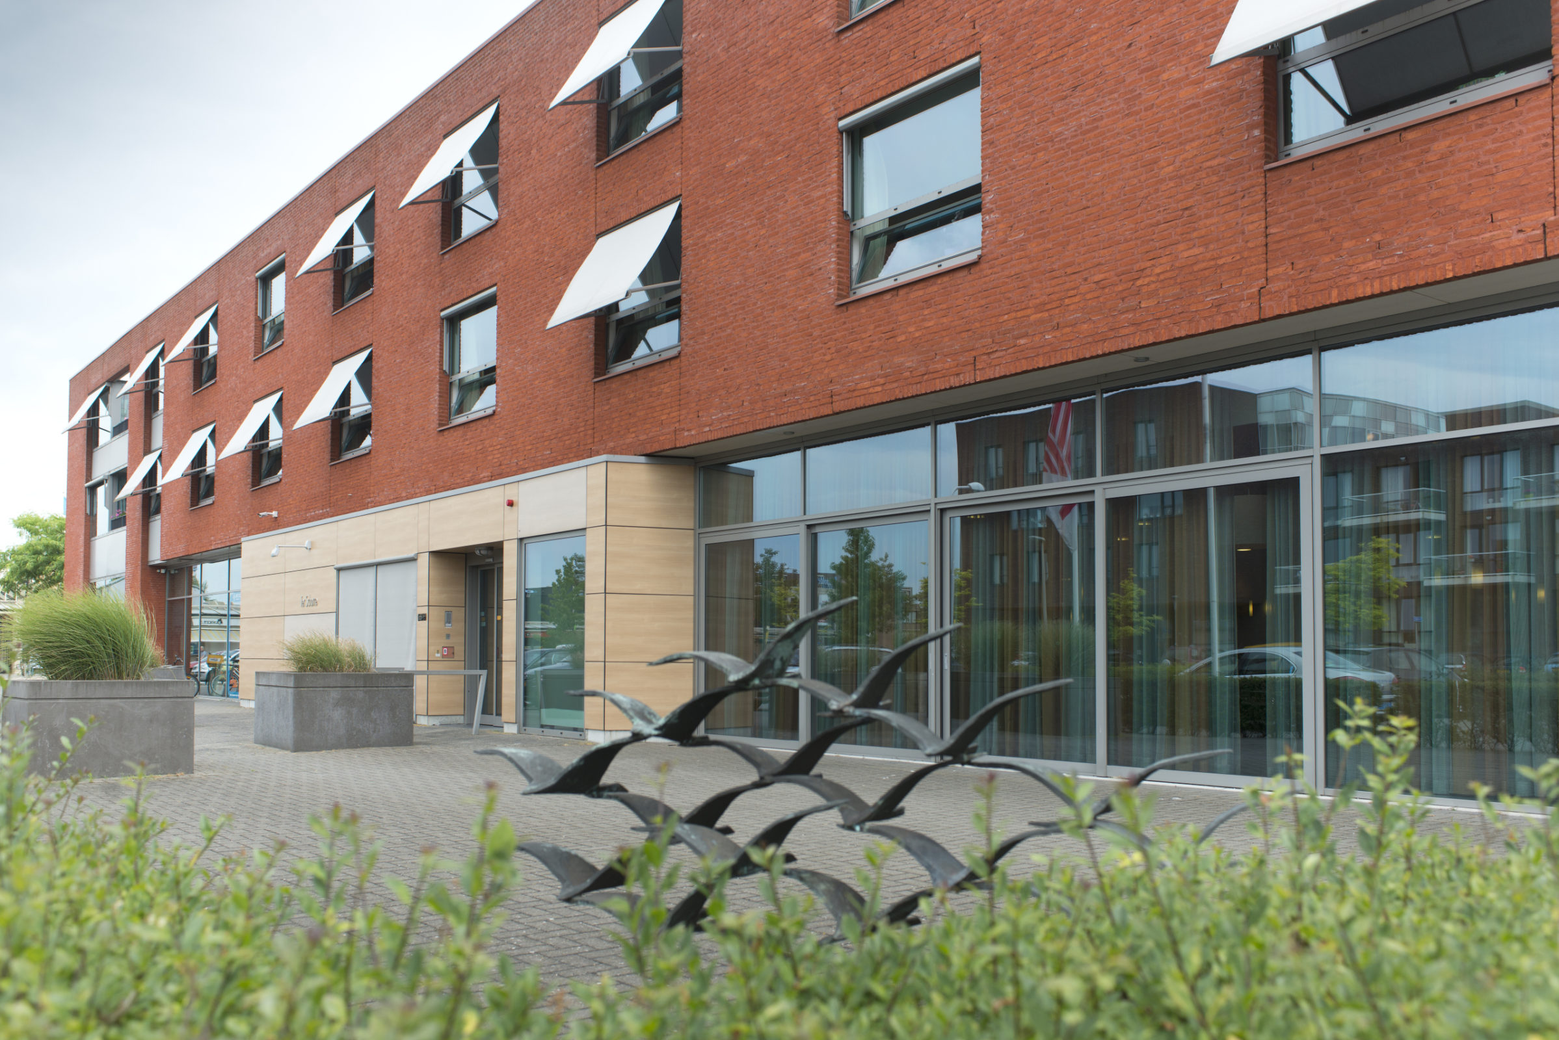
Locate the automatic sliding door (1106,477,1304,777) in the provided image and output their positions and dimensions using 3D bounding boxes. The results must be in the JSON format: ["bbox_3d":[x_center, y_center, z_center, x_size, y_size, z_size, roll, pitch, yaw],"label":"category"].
[{"bbox_3d":[3.482,0.905,11.154,0.100,2.358,1.885,3,-5,-38],"label":"automatic sliding door"}]

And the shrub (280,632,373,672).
[{"bbox_3d":[-5.750,1.706,17.100,1.000,0.580,1.050,3,-5,-38],"label":"shrub"}]

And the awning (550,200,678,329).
[{"bbox_3d":[-2.067,-3.138,16.578,0.760,1.320,1.970,3,-5,-38],"label":"awning"}]

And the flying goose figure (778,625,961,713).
[{"bbox_3d":[0.280,0.467,4.200,0.620,0.290,0.360,-2,-5,33],"label":"flying goose figure"}]

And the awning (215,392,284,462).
[{"bbox_3d":[-11.084,-1.976,28.078,0.760,1.320,1.970,3,-5,-38],"label":"awning"}]

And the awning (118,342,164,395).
[{"bbox_3d":[-17.275,-4.040,36.319,0.735,1.290,1.920,4,-5,-38],"label":"awning"}]

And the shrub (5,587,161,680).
[{"bbox_3d":[-6.241,1.016,12.040,1.240,0.860,1.100,2,-5,-27],"label":"shrub"}]

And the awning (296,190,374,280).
[{"bbox_3d":[-8.169,-5.233,24.693,0.735,1.290,1.970,4,-5,-38],"label":"awning"}]

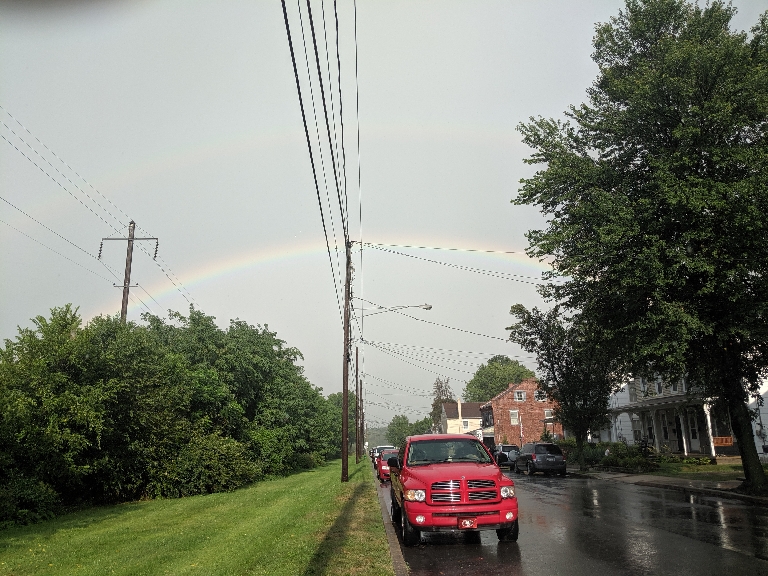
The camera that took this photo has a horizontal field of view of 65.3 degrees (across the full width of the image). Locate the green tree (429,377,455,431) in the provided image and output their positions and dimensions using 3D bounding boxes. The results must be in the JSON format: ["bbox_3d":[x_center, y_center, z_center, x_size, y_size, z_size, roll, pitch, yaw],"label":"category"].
[{"bbox_3d":[11.849,27.391,127.621,6.000,16.000,6.000,0,-15,-2],"label":"green tree"}]

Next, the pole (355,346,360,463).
[{"bbox_3d":[-2.735,12.065,61.937,0.320,11.750,0.320,0,-15,-2],"label":"pole"}]

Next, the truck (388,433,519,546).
[{"bbox_3d":[1.239,4.054,12.567,2.040,1.920,5.750,0,-15,-2],"label":"truck"}]

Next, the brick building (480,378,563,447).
[{"bbox_3d":[15.822,15.639,71.330,8.400,9.000,8.800,0,-15,-2],"label":"brick building"}]

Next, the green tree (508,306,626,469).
[{"bbox_3d":[11.272,6.393,38.470,7.400,10.200,7.400,0,-15,-2],"label":"green tree"}]

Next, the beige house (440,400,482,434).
[{"bbox_3d":[14.866,25.098,106.052,8.500,9.200,9.000,0,-15,-2],"label":"beige house"}]

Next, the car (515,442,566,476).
[{"bbox_3d":[9.455,10.373,36.421,1.900,1.800,4.750,0,-15,-2],"label":"car"}]

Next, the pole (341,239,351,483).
[{"bbox_3d":[-1.876,3.321,29.299,0.320,11.750,0.320,0,-15,-2],"label":"pole"}]

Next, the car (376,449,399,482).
[{"bbox_3d":[0.602,9.684,32.841,1.800,1.520,4.500,0,-15,-2],"label":"car"}]

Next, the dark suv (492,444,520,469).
[{"bbox_3d":[9.132,12.567,44.524,1.800,1.720,4.500,0,-15,-2],"label":"dark suv"}]

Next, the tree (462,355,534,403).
[{"bbox_3d":[18.045,19.596,98.811,12.500,16.000,12.500,0,-15,-2],"label":"tree"}]

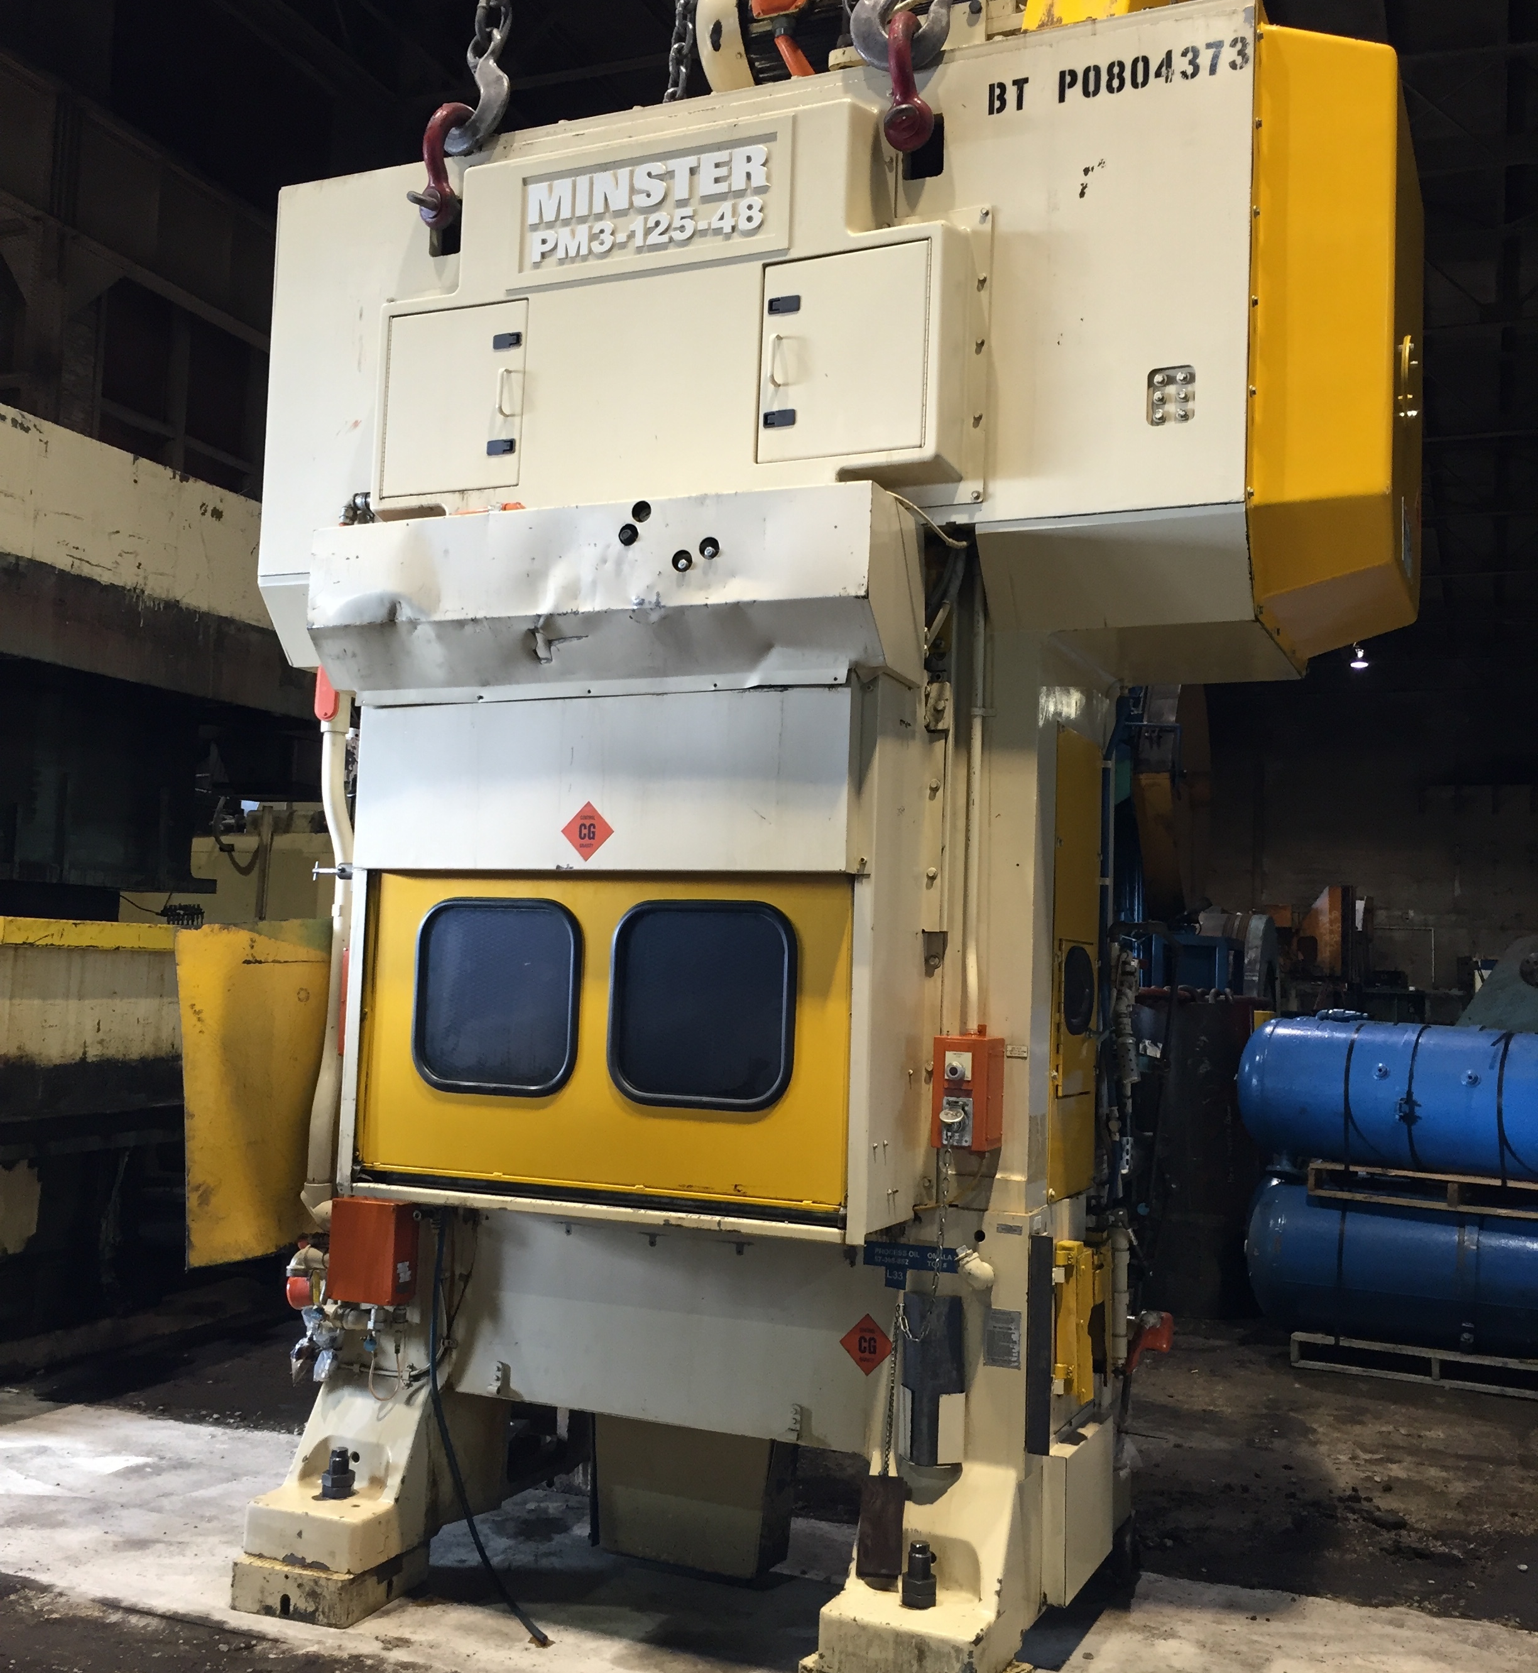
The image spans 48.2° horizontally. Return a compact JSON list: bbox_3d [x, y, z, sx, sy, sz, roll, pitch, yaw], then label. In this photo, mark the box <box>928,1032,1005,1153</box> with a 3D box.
[{"bbox_3d":[0.455,0.584,3.913,0.125,0.246,0.131,0,-5,24],"label":"box"}]

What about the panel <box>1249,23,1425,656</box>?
[{"bbox_3d":[1.396,-1.140,4.151,0.291,1.300,1.070,0,-5,24],"label":"panel"}]

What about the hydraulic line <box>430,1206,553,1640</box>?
[{"bbox_3d":[-0.684,1.422,4.215,0.475,0.940,0.180,0,-5,24],"label":"hydraulic line"}]

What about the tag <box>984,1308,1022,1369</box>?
[{"bbox_3d":[0.531,1.140,3.901,0.084,0.127,0.004,0,-5,24],"label":"tag"}]

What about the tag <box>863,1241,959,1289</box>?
[{"bbox_3d":[0.329,1.008,4.003,0.229,0.106,0.005,0,-5,24],"label":"tag"}]

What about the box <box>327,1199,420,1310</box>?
[{"bbox_3d":[-1.040,1.085,4.518,0.200,0.255,0.105,0,-5,24],"label":"box"}]

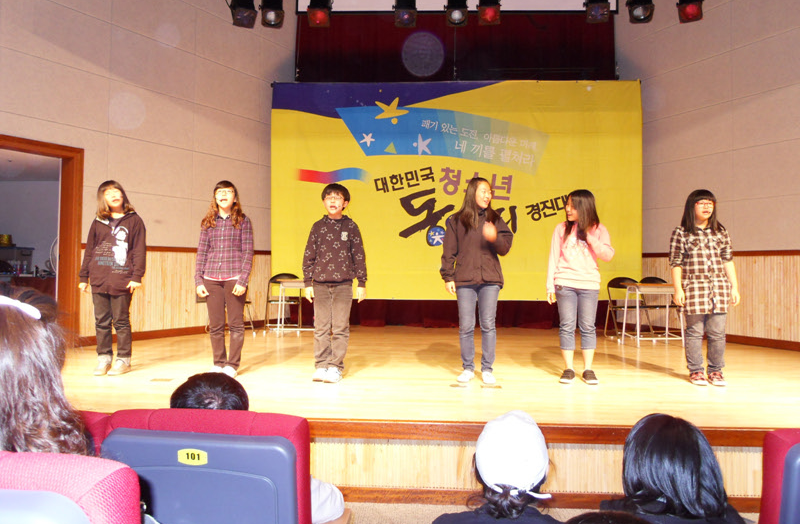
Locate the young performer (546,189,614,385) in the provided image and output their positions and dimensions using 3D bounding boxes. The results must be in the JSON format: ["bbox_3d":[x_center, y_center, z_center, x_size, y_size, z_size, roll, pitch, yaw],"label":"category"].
[{"bbox_3d":[1.445,0.180,5.180,0.520,1.520,0.320,0,0,12],"label":"young performer"}]

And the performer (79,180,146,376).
[{"bbox_3d":[-2.302,0.117,5.217,0.520,1.550,0.310,1,-1,-10],"label":"performer"}]

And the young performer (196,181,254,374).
[{"bbox_3d":[-1.389,0.127,5.157,0.445,1.547,0.300,1,-1,-7],"label":"young performer"}]

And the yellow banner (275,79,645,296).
[{"bbox_3d":[0.739,-0.988,8.900,5.068,2.975,0.040,1,-1,3],"label":"yellow banner"}]

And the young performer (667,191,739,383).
[{"bbox_3d":[2.390,0.194,5.080,0.500,1.510,0.280,0,0,8],"label":"young performer"}]

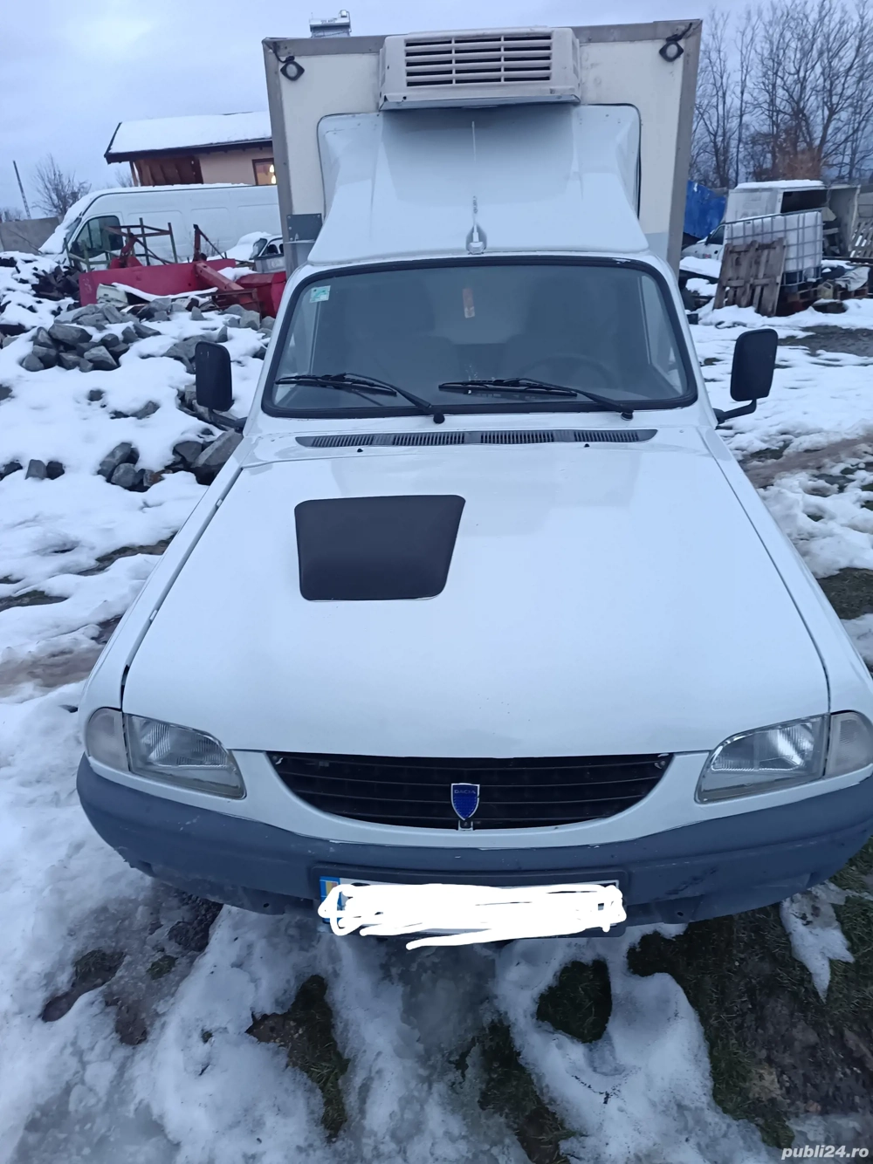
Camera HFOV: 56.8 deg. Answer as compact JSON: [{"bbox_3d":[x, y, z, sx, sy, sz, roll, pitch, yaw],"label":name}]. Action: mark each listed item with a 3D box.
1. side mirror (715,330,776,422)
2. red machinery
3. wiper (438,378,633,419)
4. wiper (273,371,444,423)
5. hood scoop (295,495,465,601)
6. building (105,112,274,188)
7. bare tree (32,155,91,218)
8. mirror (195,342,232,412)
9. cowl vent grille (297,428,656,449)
[{"bbox_3d":[0.944,-0.628,2.460,0.180,0.290,0.090,-5,25,-6],"label":"side mirror"},{"bbox_3d":[-4.093,-5.302,13.880,3.400,1.550,1.700,0,25,8],"label":"red machinery"},{"bbox_3d":[0.305,-0.561,2.470,0.590,0.060,0.140,-1,70,3],"label":"wiper"},{"bbox_3d":[-0.239,-0.573,2.510,0.530,0.060,0.160,-1,70,3],"label":"wiper"},{"bbox_3d":[-0.131,-0.090,1.806,0.385,0.060,0.370,-1,36,3],"label":"hood scoop"},{"bbox_3d":[-5.951,-14.923,30.473,10.000,5.300,6.500,2,25,10],"label":"building"},{"bbox_3d":[-14.041,-14.015,30.858,2.300,4.100,2.300,-2,25,3],"label":"bare tree"},{"bbox_3d":[-0.703,-0.661,2.577,0.125,0.210,0.065,9,26,15],"label":"mirror"},{"bbox_3d":[0.117,-0.420,2.360,1.050,0.028,0.085,-1,37,3],"label":"cowl vent grille"}]

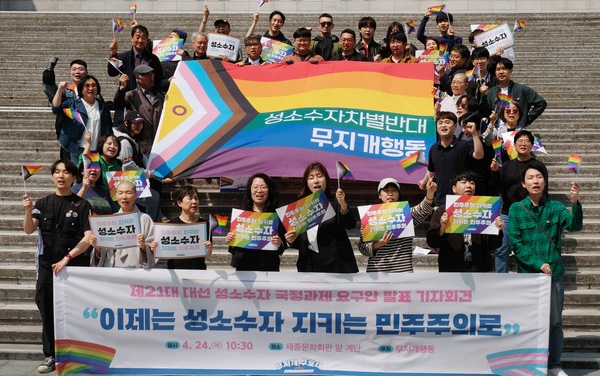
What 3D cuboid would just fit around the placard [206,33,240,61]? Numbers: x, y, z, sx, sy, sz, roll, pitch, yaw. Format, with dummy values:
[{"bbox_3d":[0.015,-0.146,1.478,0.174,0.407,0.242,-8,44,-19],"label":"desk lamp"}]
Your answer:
[{"bbox_3d":[-1.015,-1.851,13.000,0.420,0.300,0.020,8,5,-3],"label":"placard"}]

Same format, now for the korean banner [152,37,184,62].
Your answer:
[{"bbox_3d":[-1.632,-1.706,12.200,0.410,0.290,0.030,-2,-3,0],"label":"korean banner"}]

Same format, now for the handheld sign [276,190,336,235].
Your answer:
[{"bbox_3d":[0.052,0.205,8.050,0.420,0.297,0.020,-25,17,2],"label":"handheld sign"}]

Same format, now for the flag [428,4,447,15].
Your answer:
[{"bbox_3d":[1.712,-2.208,12.200,0.210,0.140,0.050,-5,2,0],"label":"flag"}]

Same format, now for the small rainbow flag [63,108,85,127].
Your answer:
[{"bbox_3d":[-2.069,-0.650,9.000,0.200,0.160,0.060,-25,2,0],"label":"small rainbow flag"}]

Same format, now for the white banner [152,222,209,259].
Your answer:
[{"bbox_3d":[-0.932,0.411,7.700,0.420,0.290,0.035,0,-3,0],"label":"white banner"}]

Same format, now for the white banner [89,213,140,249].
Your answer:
[{"bbox_3d":[-1.450,0.335,7.750,0.410,0.290,0.035,-4,-3,0],"label":"white banner"}]

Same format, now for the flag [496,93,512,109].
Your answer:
[{"bbox_3d":[2.101,-0.899,10.100,0.170,0.140,0.040,8,6,5],"label":"flag"}]

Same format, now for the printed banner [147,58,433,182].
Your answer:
[{"bbox_3d":[0.013,-0.754,10.525,2.920,0.250,1.850,2,45,1],"label":"printed banner"}]

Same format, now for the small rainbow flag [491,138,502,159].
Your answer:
[{"bbox_3d":[1.858,-0.374,9.300,0.120,0.160,0.040,1,6,11],"label":"small rainbow flag"}]

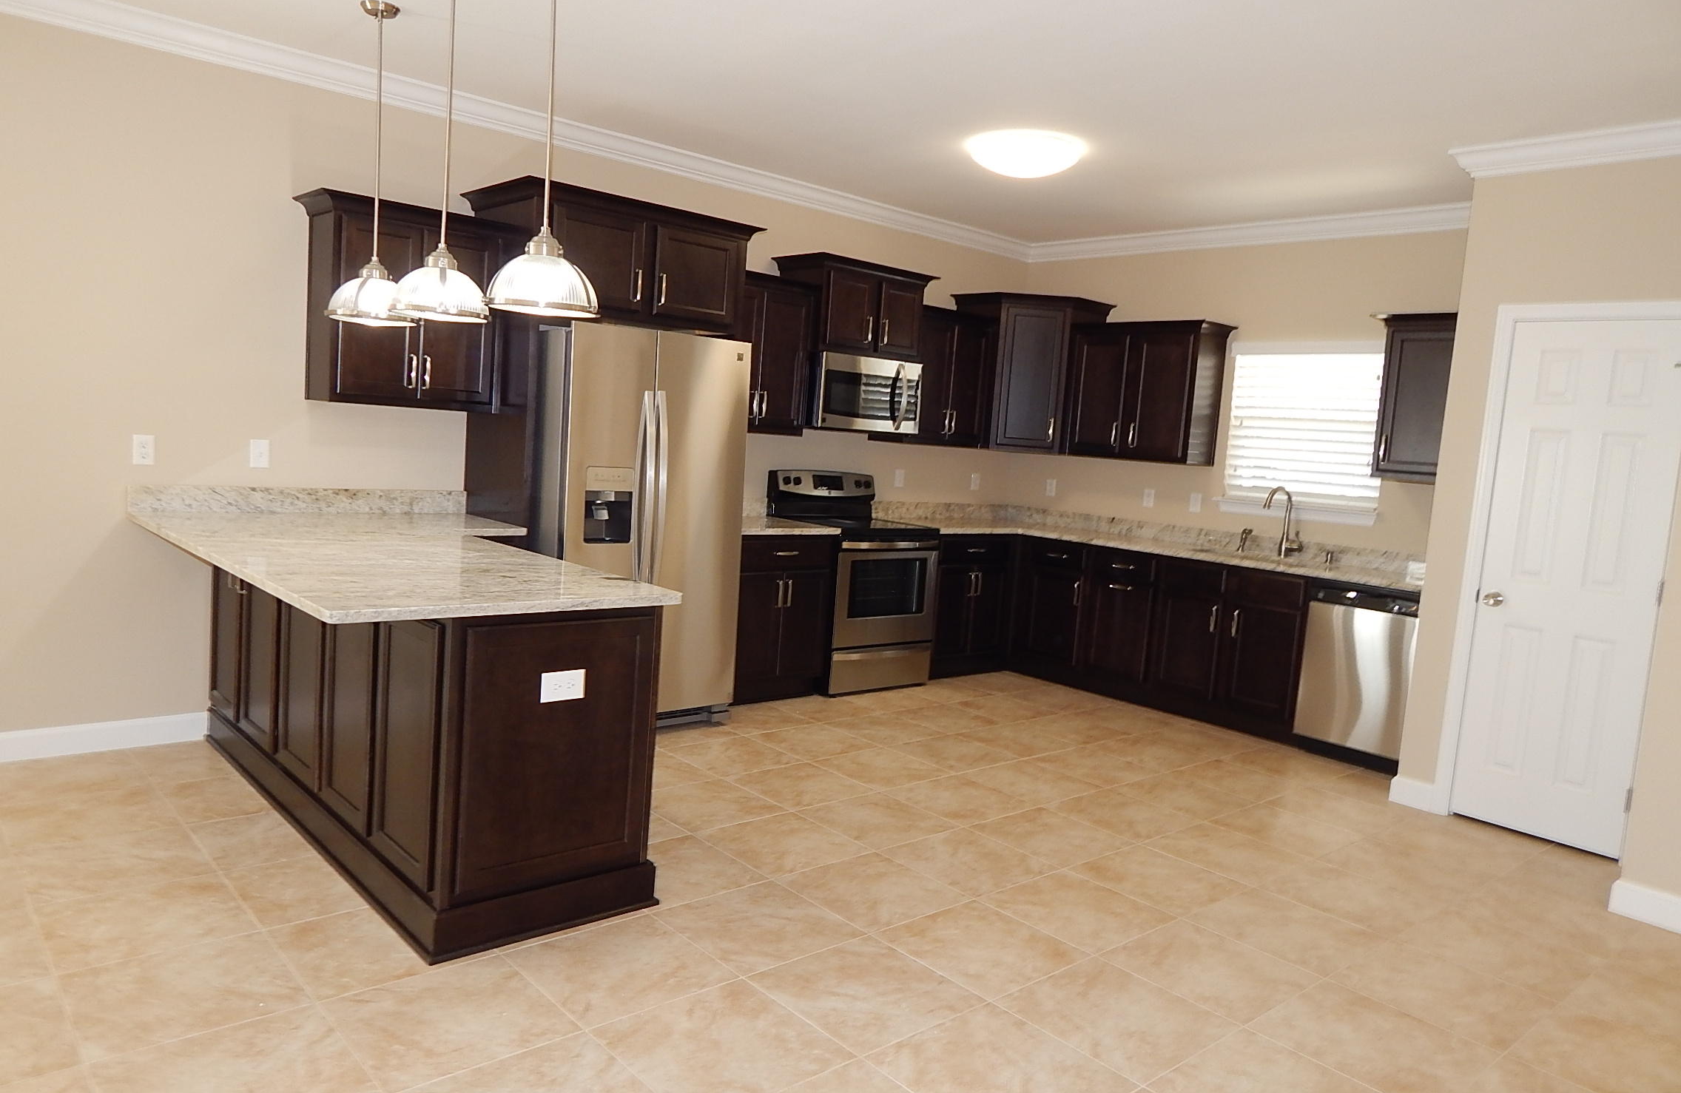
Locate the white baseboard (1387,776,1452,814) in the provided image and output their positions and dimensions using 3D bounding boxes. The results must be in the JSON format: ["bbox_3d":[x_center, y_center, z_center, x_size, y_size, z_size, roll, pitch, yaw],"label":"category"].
[{"bbox_3d":[2.510,1.071,4.846,0.018,0.114,0.223,-1,8,-42],"label":"white baseboard"}]

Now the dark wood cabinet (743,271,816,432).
[{"bbox_3d":[-0.487,-1.003,5.875,0.625,0.797,0.376,-1,8,-42],"label":"dark wood cabinet"}]

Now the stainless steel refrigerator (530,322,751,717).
[{"bbox_3d":[-1.032,-0.078,5.105,0.909,1.770,0.775,-1,8,-42],"label":"stainless steel refrigerator"}]

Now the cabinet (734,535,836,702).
[{"bbox_3d":[-0.497,0.346,5.923,0.670,0.874,0.593,-1,8,-42],"label":"cabinet"}]

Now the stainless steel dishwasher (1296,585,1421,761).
[{"bbox_3d":[2.713,0.610,5.530,0.600,0.820,0.600,-1,8,-42],"label":"stainless steel dishwasher"}]

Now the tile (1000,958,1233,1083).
[{"bbox_3d":[0.703,1.196,2.843,0.450,0.010,0.450,-1,8,-42],"label":"tile"}]

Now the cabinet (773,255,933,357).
[{"bbox_3d":[0.075,-1.315,6.270,0.883,0.489,0.462,-1,8,-42],"label":"cabinet"}]

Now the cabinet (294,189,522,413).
[{"bbox_3d":[-1.824,-0.987,4.674,0.786,0.804,0.381,-1,8,-42],"label":"cabinet"}]

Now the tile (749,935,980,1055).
[{"bbox_3d":[0.066,1.145,2.871,0.450,0.010,0.450,-1,8,-42],"label":"tile"}]

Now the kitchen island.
[{"bbox_3d":[-1.579,0.427,3.797,1.042,0.979,2.324,-1,8,-42],"label":"kitchen island"}]

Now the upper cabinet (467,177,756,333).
[{"bbox_3d":[-1.039,-1.273,5.152,1.201,0.523,0.692,-1,8,-42],"label":"upper cabinet"}]

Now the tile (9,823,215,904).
[{"bbox_3d":[-2.124,0.926,3.271,0.443,0.010,0.443,-1,8,-42],"label":"tile"}]

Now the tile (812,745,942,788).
[{"bbox_3d":[0.176,0.964,4.810,0.447,0.010,0.447,-1,8,-42],"label":"tile"}]

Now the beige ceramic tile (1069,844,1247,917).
[{"bbox_3d":[1.081,1.135,3.803,0.447,0.010,0.447,-1,8,-42],"label":"beige ceramic tile"}]

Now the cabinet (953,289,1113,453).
[{"bbox_3d":[1.194,-1.094,7.268,0.860,0.951,0.683,5,6,3],"label":"cabinet"}]

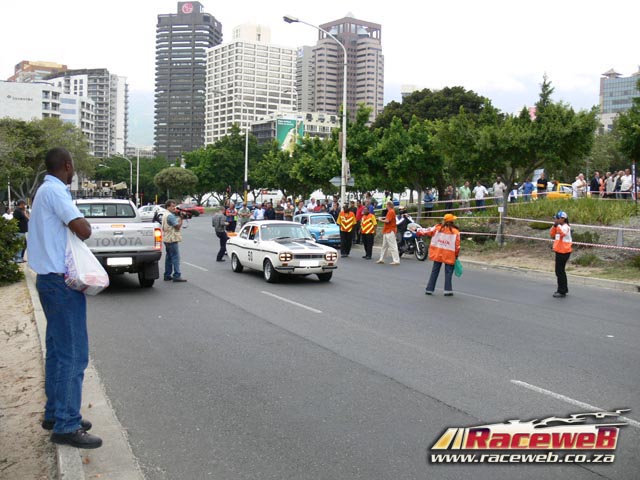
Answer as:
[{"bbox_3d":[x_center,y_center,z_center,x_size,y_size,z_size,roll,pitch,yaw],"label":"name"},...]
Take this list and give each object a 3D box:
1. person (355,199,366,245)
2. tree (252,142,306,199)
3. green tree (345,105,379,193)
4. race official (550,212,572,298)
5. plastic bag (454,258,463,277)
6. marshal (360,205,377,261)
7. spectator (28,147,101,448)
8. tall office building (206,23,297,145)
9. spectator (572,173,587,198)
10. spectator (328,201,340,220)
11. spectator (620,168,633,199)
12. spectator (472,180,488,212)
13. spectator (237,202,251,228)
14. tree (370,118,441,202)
[{"bbox_3d":[1.642,-0.743,26.448,0.500,1.740,0.360,3,4,37],"label":"person"},{"bbox_3d":[-3.129,-4.366,50.000,4.800,6.700,4.800,0,3,0],"label":"tree"},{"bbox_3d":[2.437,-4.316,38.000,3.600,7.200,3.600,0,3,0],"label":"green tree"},{"bbox_3d":[4.646,0.256,12.450,0.420,1.640,0.460,1,3,15],"label":"race official"},{"bbox_3d":[2.831,0.571,13.200,0.190,0.380,0.160,1,3,0],"label":"plastic bag"},{"bbox_3d":[1.554,-0.216,20.600,0.520,1.670,0.340,3,3,37],"label":"marshal"},{"bbox_3d":[-1.564,0.328,3.970,0.420,1.800,0.520,-1,3,-20],"label":"spectator"},{"bbox_3d":[-39.082,-69.823,360.915,36.000,99.000,36.000,-1,4,-36],"label":"tall office building"},{"bbox_3d":[11.485,-2.060,28.548,0.400,1.740,0.520,3,4,30],"label":"spectator"},{"bbox_3d":[0.653,-0.815,28.551,0.500,1.720,0.380,3,4,21],"label":"spectator"},{"bbox_3d":[11.368,-1.769,24.000,0.500,1.750,0.360,3,4,40],"label":"spectator"},{"bbox_3d":[8.125,-2.107,32.848,0.540,1.750,0.360,1,3,11],"label":"spectator"},{"bbox_3d":[-3.603,-0.904,31.048,0.530,1.750,0.370,0,3,-6],"label":"spectator"},{"bbox_3d":[3.810,-2.749,28.153,3.700,5.200,3.700,1,3,0],"label":"tree"}]

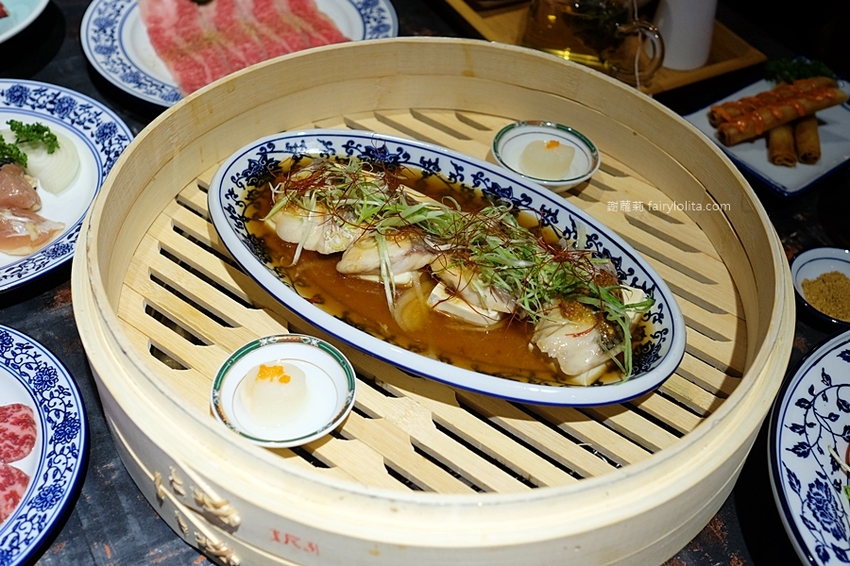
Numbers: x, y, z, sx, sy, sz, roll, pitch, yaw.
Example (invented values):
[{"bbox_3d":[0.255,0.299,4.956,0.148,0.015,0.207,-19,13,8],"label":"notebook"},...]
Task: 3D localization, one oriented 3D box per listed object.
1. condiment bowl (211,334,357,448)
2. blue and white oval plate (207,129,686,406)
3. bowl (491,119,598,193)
[{"bbox_3d":[-0.084,0.068,0.499,0.085,0.021,0.085,2,46,-2],"label":"condiment bowl"},{"bbox_3d":[0.004,-0.013,0.573,0.356,0.037,0.198,26,50,20],"label":"blue and white oval plate"},{"bbox_3d":[0.097,-0.098,0.673,0.085,0.021,0.085,2,46,-2],"label":"bowl"}]

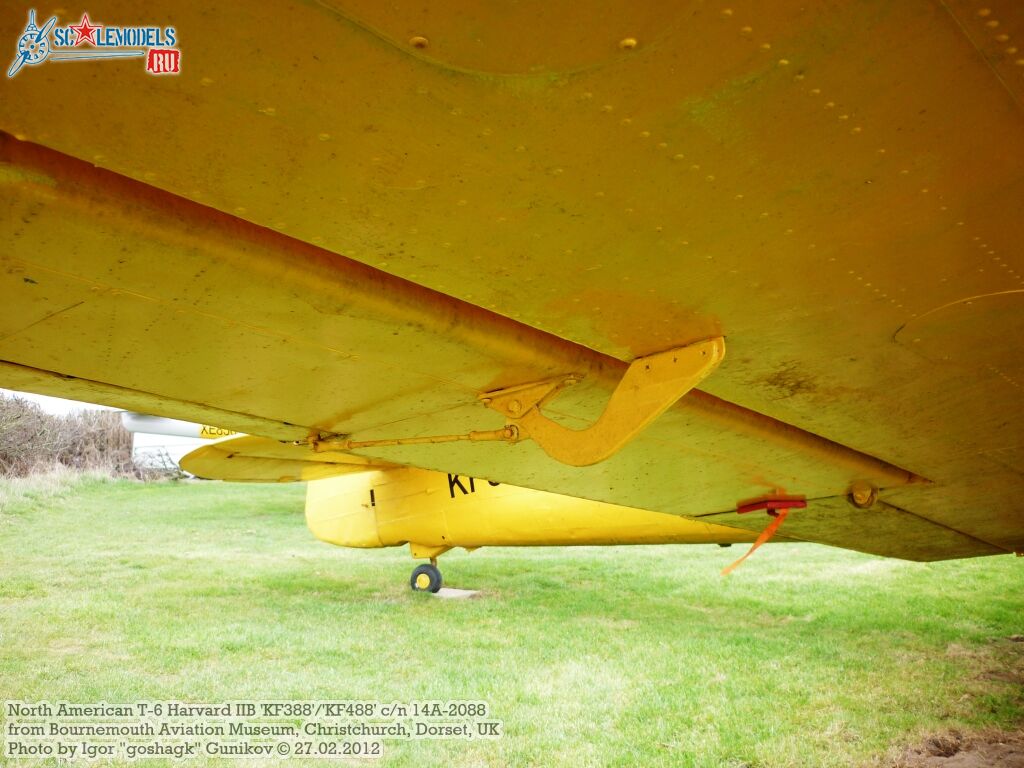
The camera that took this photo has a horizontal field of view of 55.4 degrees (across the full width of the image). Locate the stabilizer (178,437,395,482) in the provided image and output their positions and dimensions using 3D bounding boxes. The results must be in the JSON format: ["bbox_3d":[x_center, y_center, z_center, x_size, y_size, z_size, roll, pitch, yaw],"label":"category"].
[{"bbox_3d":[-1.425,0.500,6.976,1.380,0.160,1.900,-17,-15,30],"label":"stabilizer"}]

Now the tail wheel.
[{"bbox_3d":[-0.653,1.510,7.540,0.260,0.260,0.100,-1,-6,32],"label":"tail wheel"}]

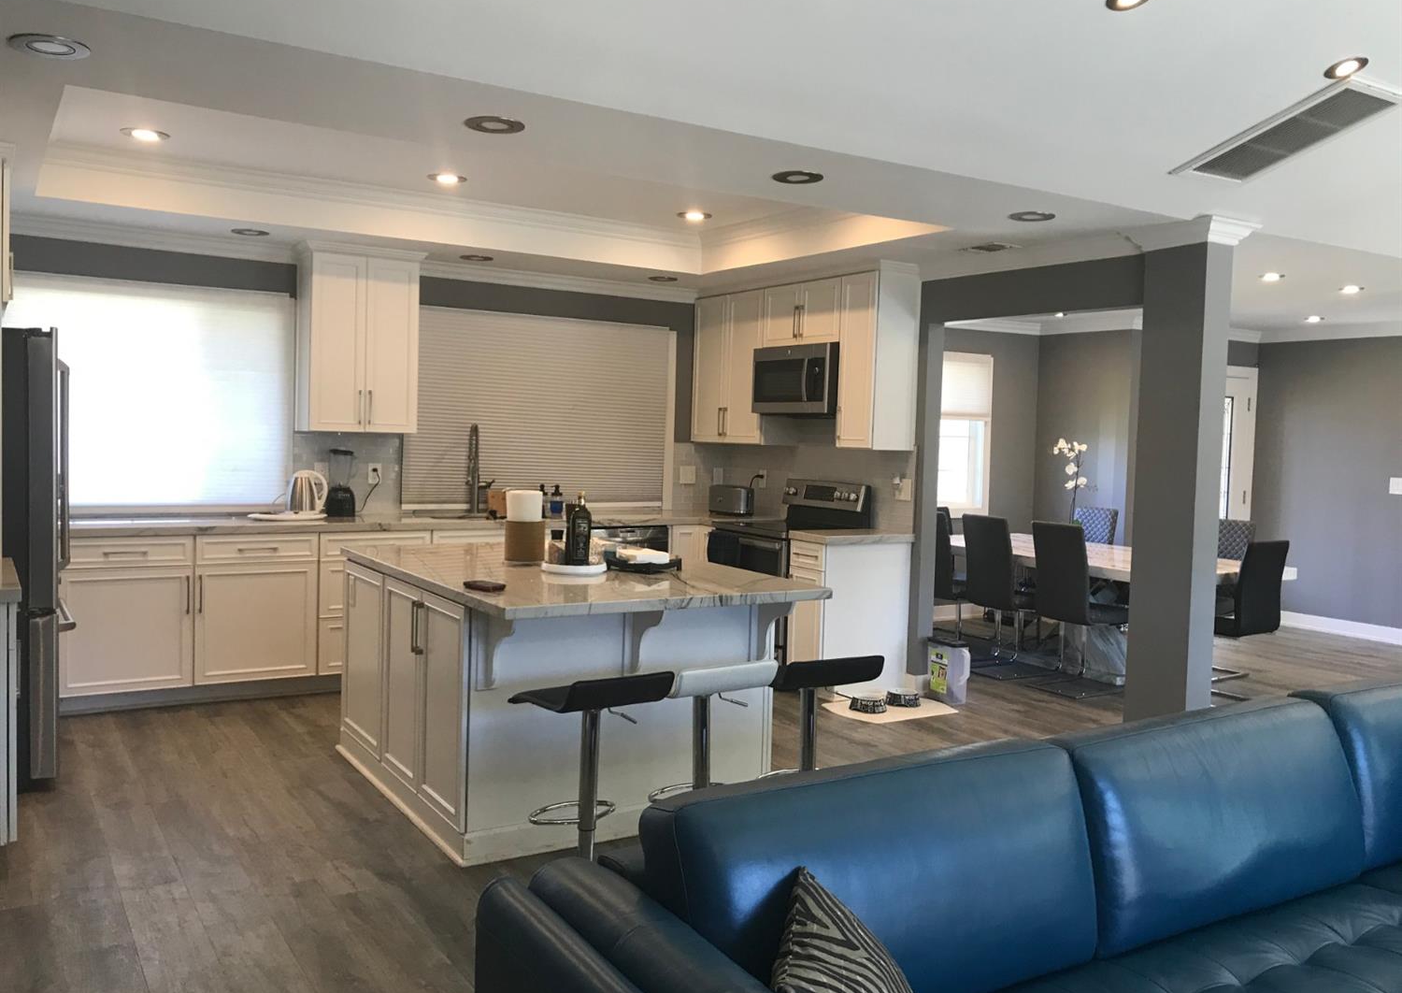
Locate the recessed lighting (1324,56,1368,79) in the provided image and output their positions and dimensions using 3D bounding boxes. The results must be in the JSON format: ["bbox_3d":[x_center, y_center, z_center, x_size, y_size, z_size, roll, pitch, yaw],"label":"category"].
[{"bbox_3d":[2.183,-1.447,3.833,0.145,0.025,0.145,0,-13,-32],"label":"recessed lighting"}]

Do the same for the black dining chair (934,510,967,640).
[{"bbox_3d":[1.729,0.594,7.679,0.613,0.990,0.402,0,4,-32],"label":"black dining chair"}]

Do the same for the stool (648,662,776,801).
[{"bbox_3d":[-0.018,0.891,3.757,0.390,0.730,0.420,0,4,-32],"label":"stool"}]

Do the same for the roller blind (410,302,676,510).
[{"bbox_3d":[-1.018,-0.553,7.365,1.849,1.210,0.060,0,4,-32],"label":"roller blind"}]

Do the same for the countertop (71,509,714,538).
[{"bbox_3d":[-1.497,0.148,6.635,4.330,0.045,0.650,0,3,-32],"label":"countertop"}]

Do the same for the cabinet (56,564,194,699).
[{"bbox_3d":[-2.985,0.642,5.854,0.603,0.630,0.580,0,4,-32],"label":"cabinet"}]

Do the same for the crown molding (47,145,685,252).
[{"bbox_3d":[-1.497,-1.578,6.104,3.615,0.100,0.090,0,4,-32],"label":"crown molding"}]

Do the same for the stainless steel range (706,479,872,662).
[{"bbox_3d":[0.498,0.501,6.761,0.700,1.180,0.760,0,3,-32],"label":"stainless steel range"}]

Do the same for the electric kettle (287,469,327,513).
[{"bbox_3d":[-2.196,-0.030,6.325,0.219,0.239,0.170,0,3,-25],"label":"electric kettle"}]

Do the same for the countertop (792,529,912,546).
[{"bbox_3d":[0.860,0.239,6.582,0.634,0.042,0.406,0,4,-32],"label":"countertop"}]

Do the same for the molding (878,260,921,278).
[{"bbox_3d":[1.106,-1.246,6.198,0.320,0.080,0.060,0,3,-32],"label":"molding"}]

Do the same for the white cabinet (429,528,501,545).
[{"bbox_3d":[-1.290,0.554,6.922,0.920,0.770,0.600,0,4,-32],"label":"white cabinet"}]

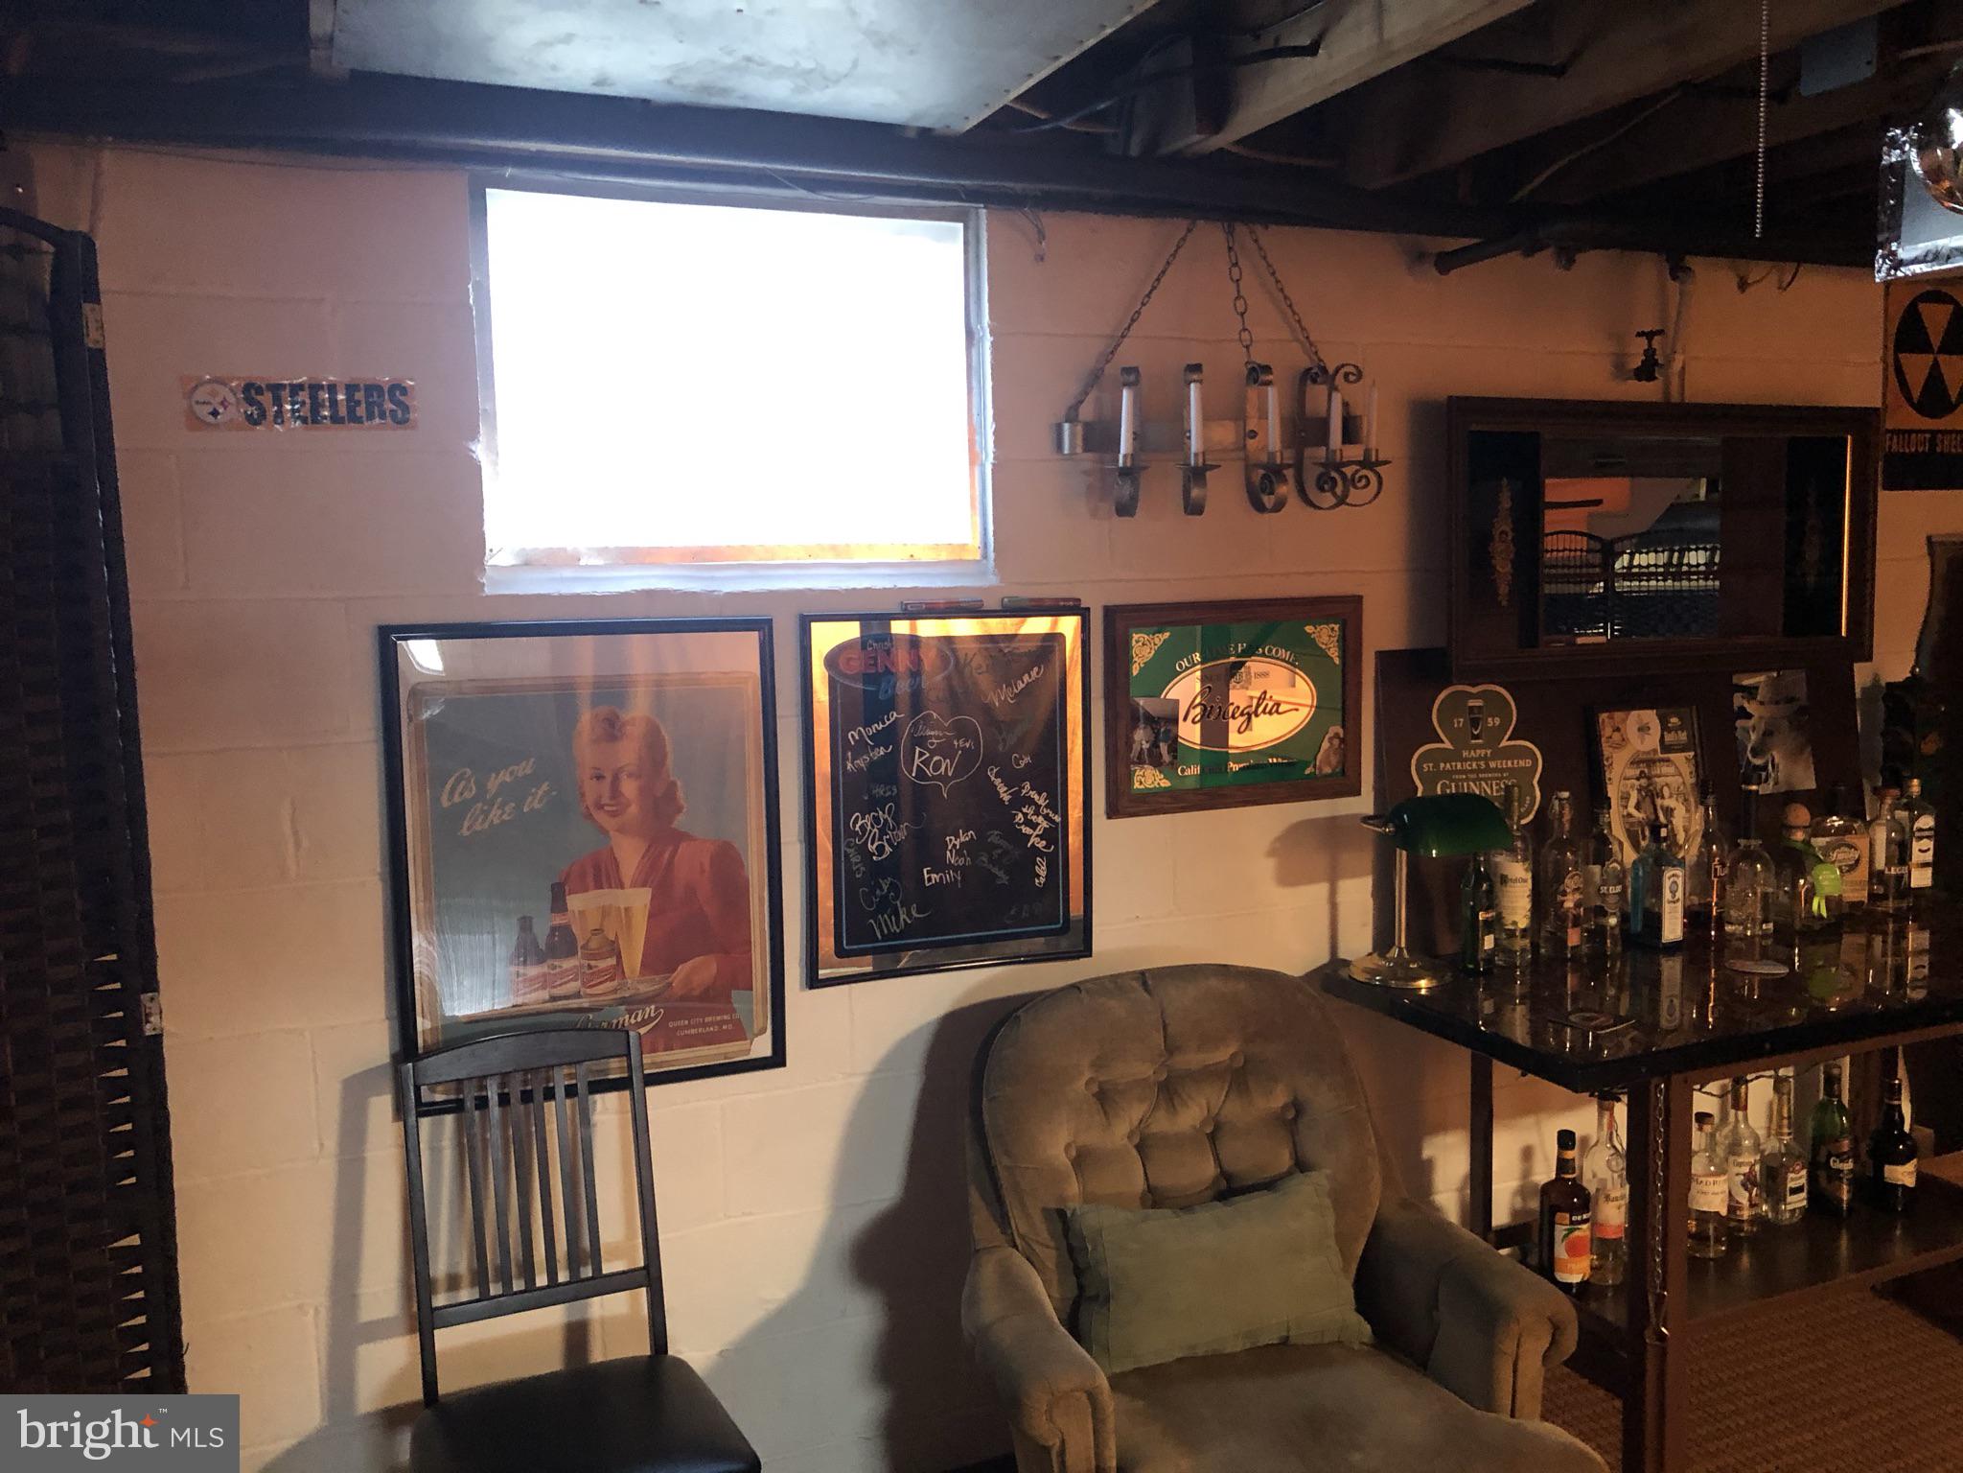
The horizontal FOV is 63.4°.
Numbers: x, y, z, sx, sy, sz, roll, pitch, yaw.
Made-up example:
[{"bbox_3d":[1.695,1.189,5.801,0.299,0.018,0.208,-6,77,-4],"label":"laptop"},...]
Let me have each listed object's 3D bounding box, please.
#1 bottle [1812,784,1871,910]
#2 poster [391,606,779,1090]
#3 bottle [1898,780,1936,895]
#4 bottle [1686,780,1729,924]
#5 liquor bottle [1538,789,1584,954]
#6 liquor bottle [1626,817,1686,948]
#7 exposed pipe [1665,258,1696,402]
[{"bbox_3d":[1.798,0.237,3.321,0.100,0.269,0.068,-2,6,-6],"label":"bottle"},{"bbox_3d":[-0.585,0.185,2.397,0.571,0.712,0.025,-4,7,-23],"label":"poster"},{"bbox_3d":[1.999,0.224,3.390,0.075,0.273,0.070,-2,6,-11],"label":"bottle"},{"bbox_3d":[1.464,0.232,3.184,0.078,0.286,0.078,-4,7,-23],"label":"bottle"},{"bbox_3d":[1.097,0.252,2.989,0.077,0.305,0.077,-4,7,-23],"label":"liquor bottle"},{"bbox_3d":[1.292,0.278,3.032,0.080,0.237,0.063,-4,7,-23],"label":"liquor bottle"},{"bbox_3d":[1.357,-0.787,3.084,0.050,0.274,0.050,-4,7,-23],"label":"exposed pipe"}]

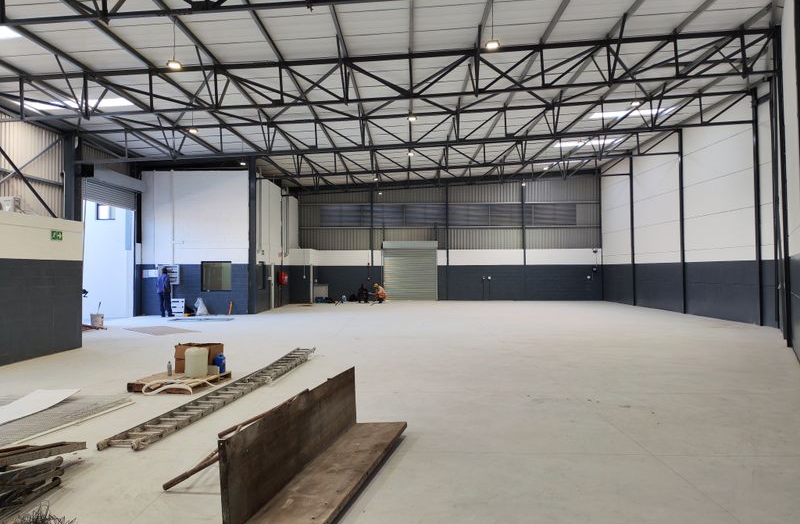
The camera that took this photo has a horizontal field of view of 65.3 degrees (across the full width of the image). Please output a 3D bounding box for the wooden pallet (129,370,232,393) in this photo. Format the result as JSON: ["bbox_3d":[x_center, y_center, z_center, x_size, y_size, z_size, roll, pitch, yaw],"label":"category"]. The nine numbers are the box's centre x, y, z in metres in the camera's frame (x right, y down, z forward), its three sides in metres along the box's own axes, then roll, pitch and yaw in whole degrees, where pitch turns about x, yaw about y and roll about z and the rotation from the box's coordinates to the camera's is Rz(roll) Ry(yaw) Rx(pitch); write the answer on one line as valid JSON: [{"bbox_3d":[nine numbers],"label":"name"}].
[{"bbox_3d":[-3.069,1.679,8.828,0.950,0.125,1.200,0,-1,10],"label":"wooden pallet"}]

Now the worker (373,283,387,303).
[{"bbox_3d":[-0.955,1.499,30.491,0.720,0.970,0.550,0,-1,-12],"label":"worker"}]

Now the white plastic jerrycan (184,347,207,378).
[{"bbox_3d":[-2.880,1.401,8.832,0.320,0.430,0.280,0,-1,-18],"label":"white plastic jerrycan"}]

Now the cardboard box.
[{"bbox_3d":[-2.990,1.426,9.303,0.490,0.390,0.480,0,-1,10],"label":"cardboard box"}]

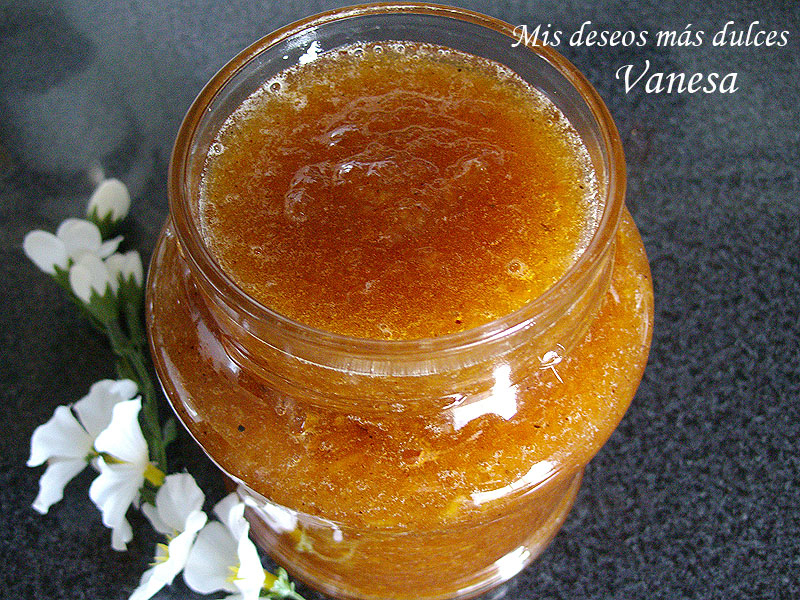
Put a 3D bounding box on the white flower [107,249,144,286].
[{"bbox_3d":[-0.079,-0.009,0.240,0.010,0.010,0.012,-2,76,0],"label":"white flower"}]

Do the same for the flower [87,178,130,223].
[{"bbox_3d":[-0.088,-0.030,0.251,0.011,0.011,0.013,4,76,3],"label":"flower"}]

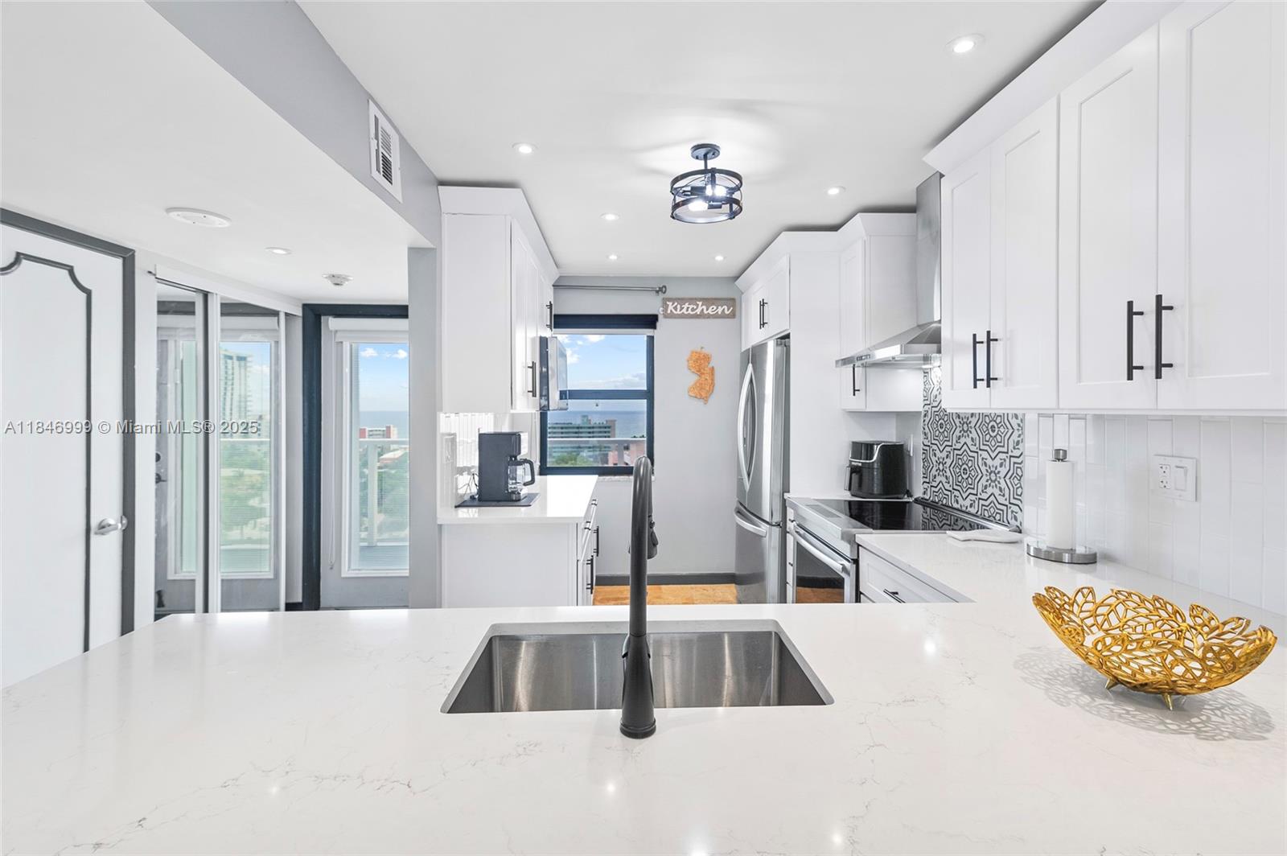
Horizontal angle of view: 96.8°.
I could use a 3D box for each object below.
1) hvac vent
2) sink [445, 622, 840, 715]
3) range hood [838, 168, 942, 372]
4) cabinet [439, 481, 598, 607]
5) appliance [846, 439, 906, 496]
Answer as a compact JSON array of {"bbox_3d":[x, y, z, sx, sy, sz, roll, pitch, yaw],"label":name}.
[{"bbox_3d":[-0.900,-0.957,2.000,0.020,0.247,0.270,0,1,-2],"label":"hvac vent"},{"bbox_3d":[-0.013,0.588,1.159,0.685,0.225,0.410,0,2,-2],"label":"sink"},{"bbox_3d":[1.256,-0.719,2.631,0.474,0.827,0.757,0,2,-2],"label":"range hood"},{"bbox_3d":[-0.612,0.823,3.265,0.650,0.914,1.510,0,1,-2],"label":"cabinet"},{"bbox_3d":[1.250,0.222,3.080,0.310,0.300,0.260,-1,1,-18],"label":"appliance"}]

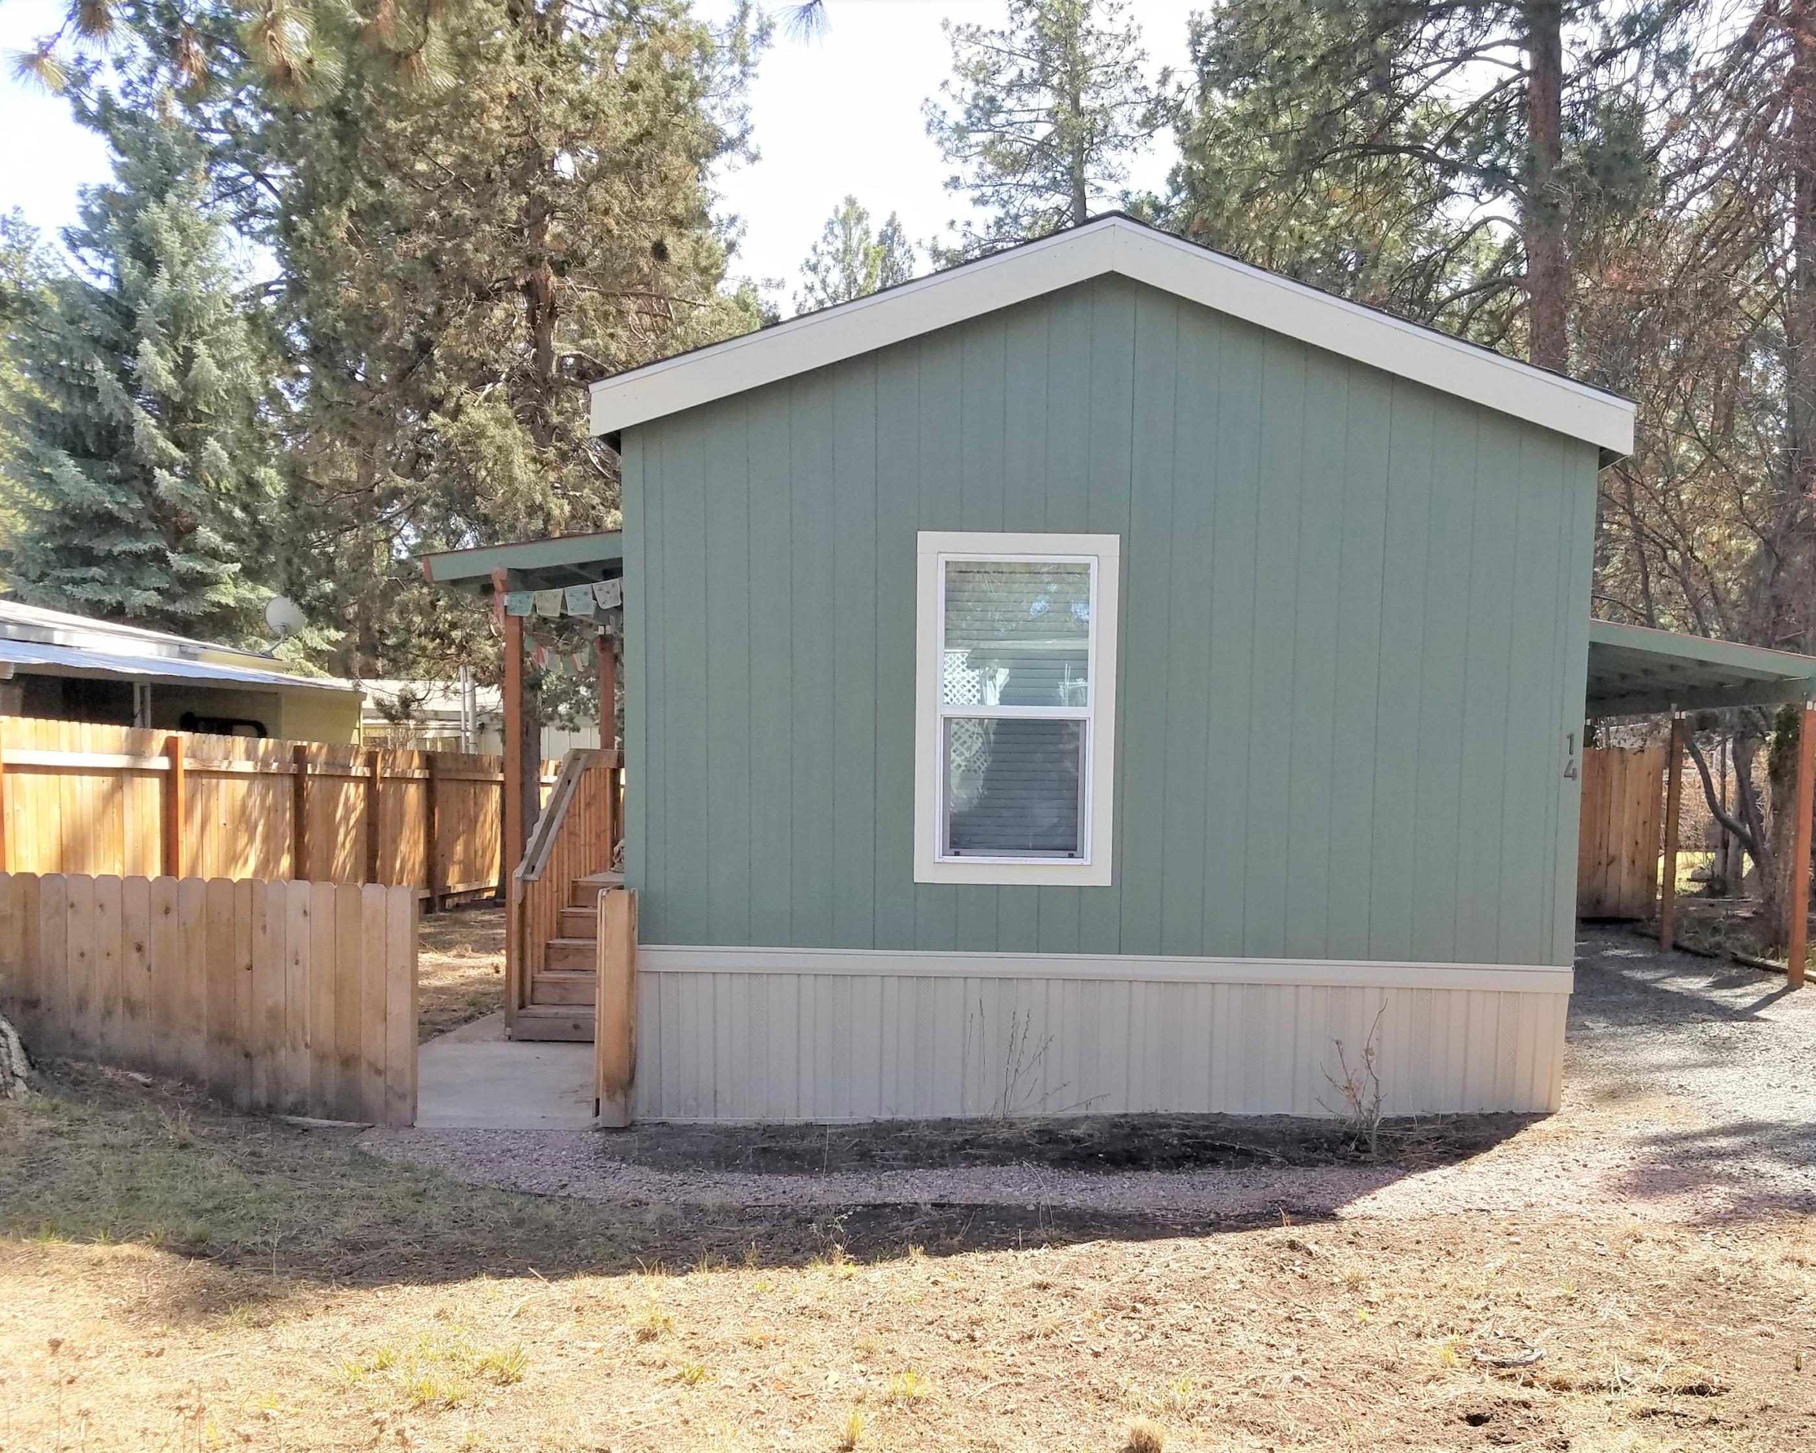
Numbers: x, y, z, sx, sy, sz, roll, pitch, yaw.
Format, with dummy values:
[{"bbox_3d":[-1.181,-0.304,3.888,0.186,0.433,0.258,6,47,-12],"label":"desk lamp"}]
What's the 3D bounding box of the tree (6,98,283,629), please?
[{"bbox_3d":[-13.701,-4.773,26.172,5.100,13.151,5.100,1,1,2],"label":"tree"}]

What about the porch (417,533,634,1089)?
[{"bbox_3d":[-2.059,0.346,10.055,1.558,3.080,3.300,1,1,2],"label":"porch"}]

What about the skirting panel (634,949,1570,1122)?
[{"bbox_3d":[0.916,1.535,7.130,4.620,0.820,0.080,1,1,2],"label":"skirting panel"}]

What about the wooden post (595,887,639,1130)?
[{"bbox_3d":[-1.414,1.370,7.060,0.180,1.160,0.160,1,1,2],"label":"wooden post"}]

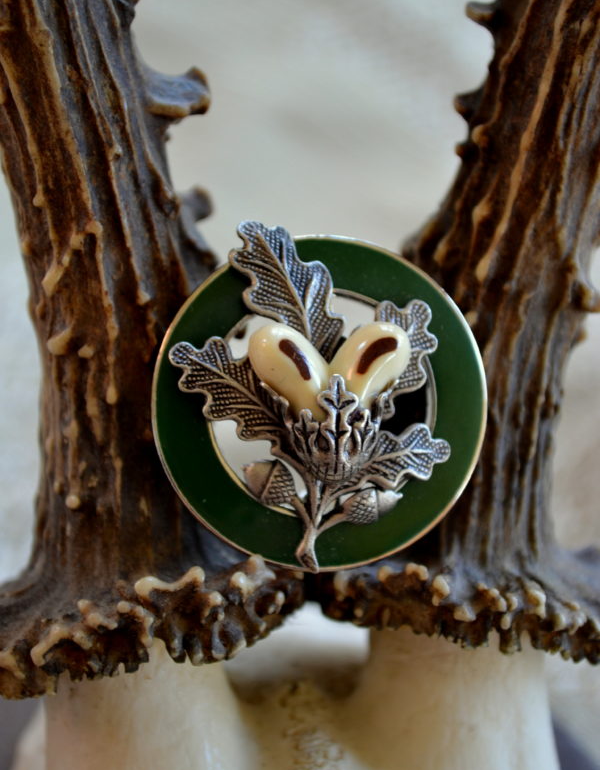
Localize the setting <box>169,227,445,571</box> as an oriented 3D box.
[{"bbox_3d":[0.001,0.001,0.211,0.033,0.041,0.009,0,0,0],"label":"setting"}]

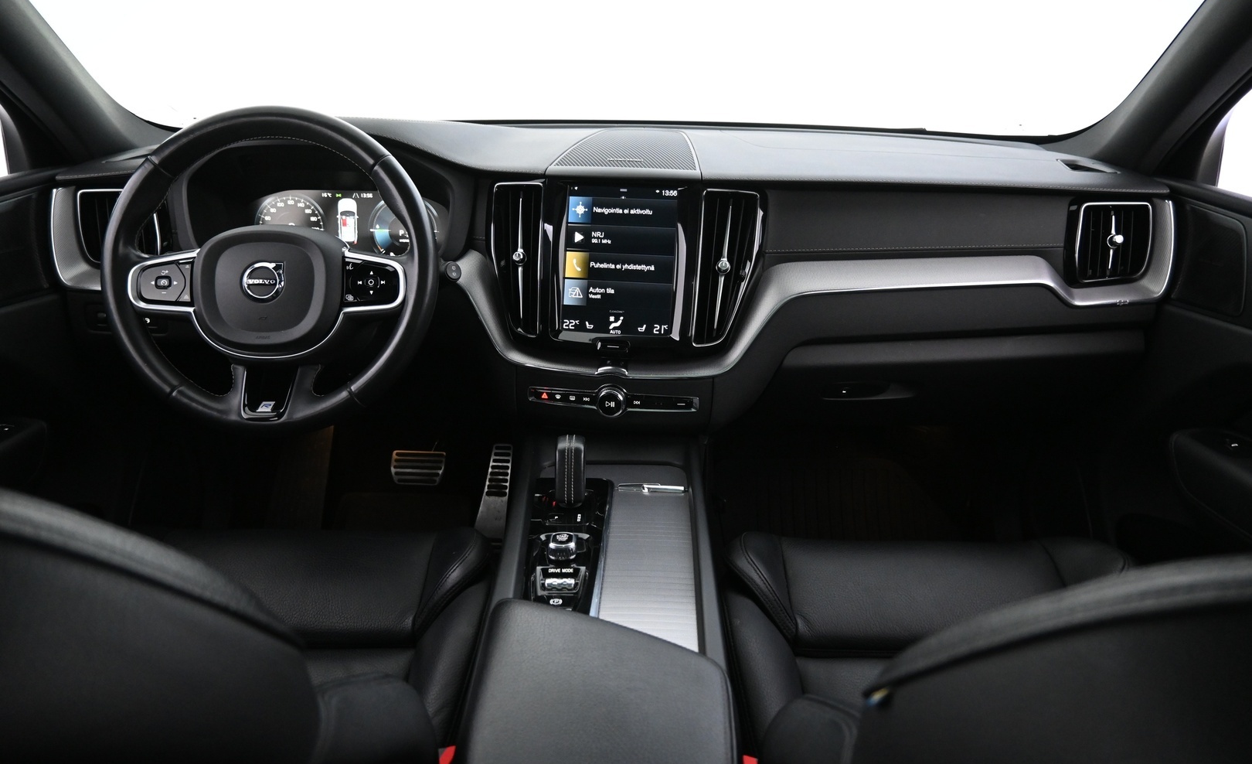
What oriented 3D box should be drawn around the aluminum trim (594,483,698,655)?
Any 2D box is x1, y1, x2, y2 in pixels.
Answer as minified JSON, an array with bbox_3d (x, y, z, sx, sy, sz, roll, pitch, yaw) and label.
[{"bbox_3d":[0.021,0.173,0.849,0.090,0.020,0.289,1,22,0],"label":"aluminum trim"}]

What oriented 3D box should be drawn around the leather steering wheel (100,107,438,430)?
[{"bbox_3d":[-0.401,-0.128,0.958,0.373,0.368,0.090,0,-2,-1],"label":"leather steering wheel"}]

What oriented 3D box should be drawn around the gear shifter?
[{"bbox_3d":[-0.062,0.097,0.937,0.036,0.086,0.047,1,22,0],"label":"gear shifter"}]

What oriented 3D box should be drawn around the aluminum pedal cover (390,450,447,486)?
[{"bbox_3d":[-0.359,0.149,1.443,0.094,0.064,0.030,1,-13,0],"label":"aluminum pedal cover"}]

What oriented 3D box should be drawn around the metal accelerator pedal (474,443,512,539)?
[{"bbox_3d":[-0.245,0.201,1.544,0.054,0.185,0.030,5,-8,1],"label":"metal accelerator pedal"}]

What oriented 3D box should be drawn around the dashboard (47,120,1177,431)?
[{"bbox_3d":[-0.021,-0.196,1.260,1.470,0.335,0.580,1,22,0],"label":"dashboard"}]

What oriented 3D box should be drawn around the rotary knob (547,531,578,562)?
[{"bbox_3d":[-0.064,0.163,0.838,0.029,0.022,0.029,1,22,0],"label":"rotary knob"}]

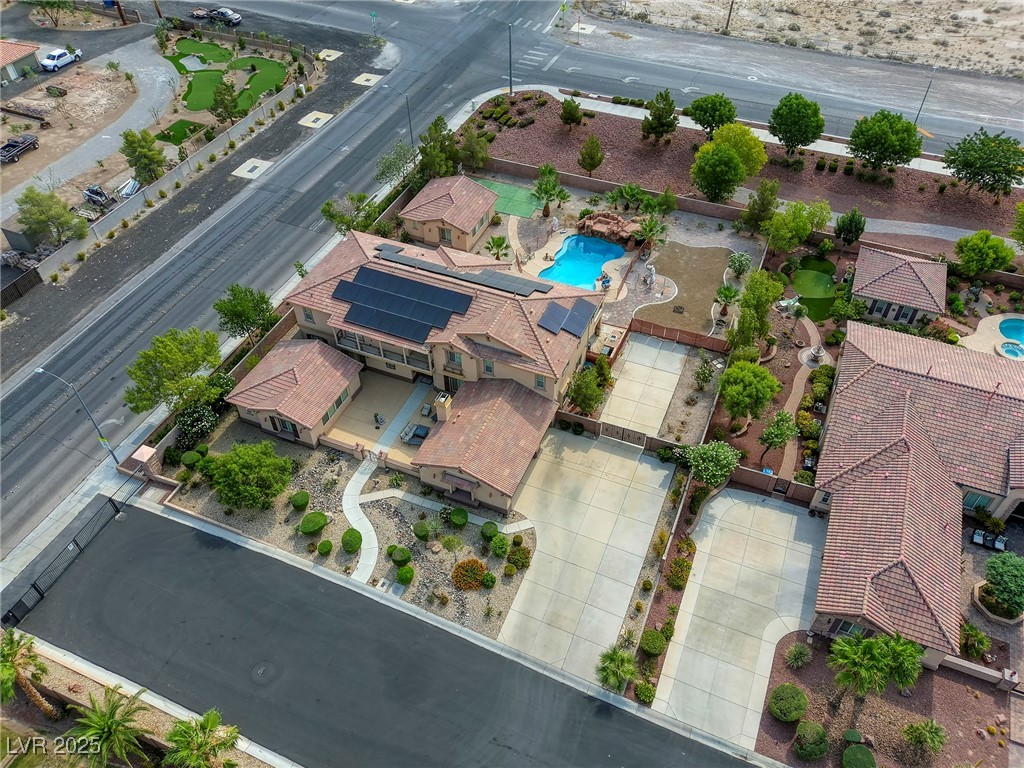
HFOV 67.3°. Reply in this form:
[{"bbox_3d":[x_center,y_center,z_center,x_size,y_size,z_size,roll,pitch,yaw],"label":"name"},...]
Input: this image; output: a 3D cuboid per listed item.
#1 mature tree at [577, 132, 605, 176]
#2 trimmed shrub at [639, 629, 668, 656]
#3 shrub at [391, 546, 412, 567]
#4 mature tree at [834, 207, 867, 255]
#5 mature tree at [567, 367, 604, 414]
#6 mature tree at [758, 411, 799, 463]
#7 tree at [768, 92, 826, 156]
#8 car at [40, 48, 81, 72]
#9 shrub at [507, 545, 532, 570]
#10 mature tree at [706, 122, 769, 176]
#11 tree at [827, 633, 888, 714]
[{"bbox_3d":[9.171,-26.333,89.140,2.970,5.670,2.970,0,46,0],"label":"mature tree"},{"bbox_3d":[9.063,16.559,49.234,1.710,1.200,1.710,0,46,0],"label":"trimmed shrub"},{"bbox_3d":[-7.503,11.781,52.467,1.360,1.100,1.360,0,46,0],"label":"shrub"},{"bbox_3d":[33.700,-14.937,77.088,2.750,5.900,2.750,0,45,0],"label":"mature tree"},{"bbox_3d":[6.011,0.699,62.011,2.870,5.000,2.870,0,46,0],"label":"mature tree"},{"bbox_3d":[19.630,3.944,57.282,2.730,4.730,2.730,17,48,16],"label":"mature tree"},{"bbox_3d":[33.647,-30.451,91.439,6.260,7.910,6.260,0,46,0],"label":"tree"},{"bbox_3d":[-66.149,-47.727,112.776,2.000,1.940,5.850,22,50,20],"label":"car"},{"bbox_3d":[0.459,11.780,52.245,1.710,1.300,1.710,0,46,0],"label":"shrub"},{"bbox_3d":[25.265,-26.108,87.838,7.400,6.400,7.400,0,45,0],"label":"mature tree"},{"bbox_3d":[20.382,17.246,45.490,3.500,5.500,3.500,16,48,16],"label":"tree"}]

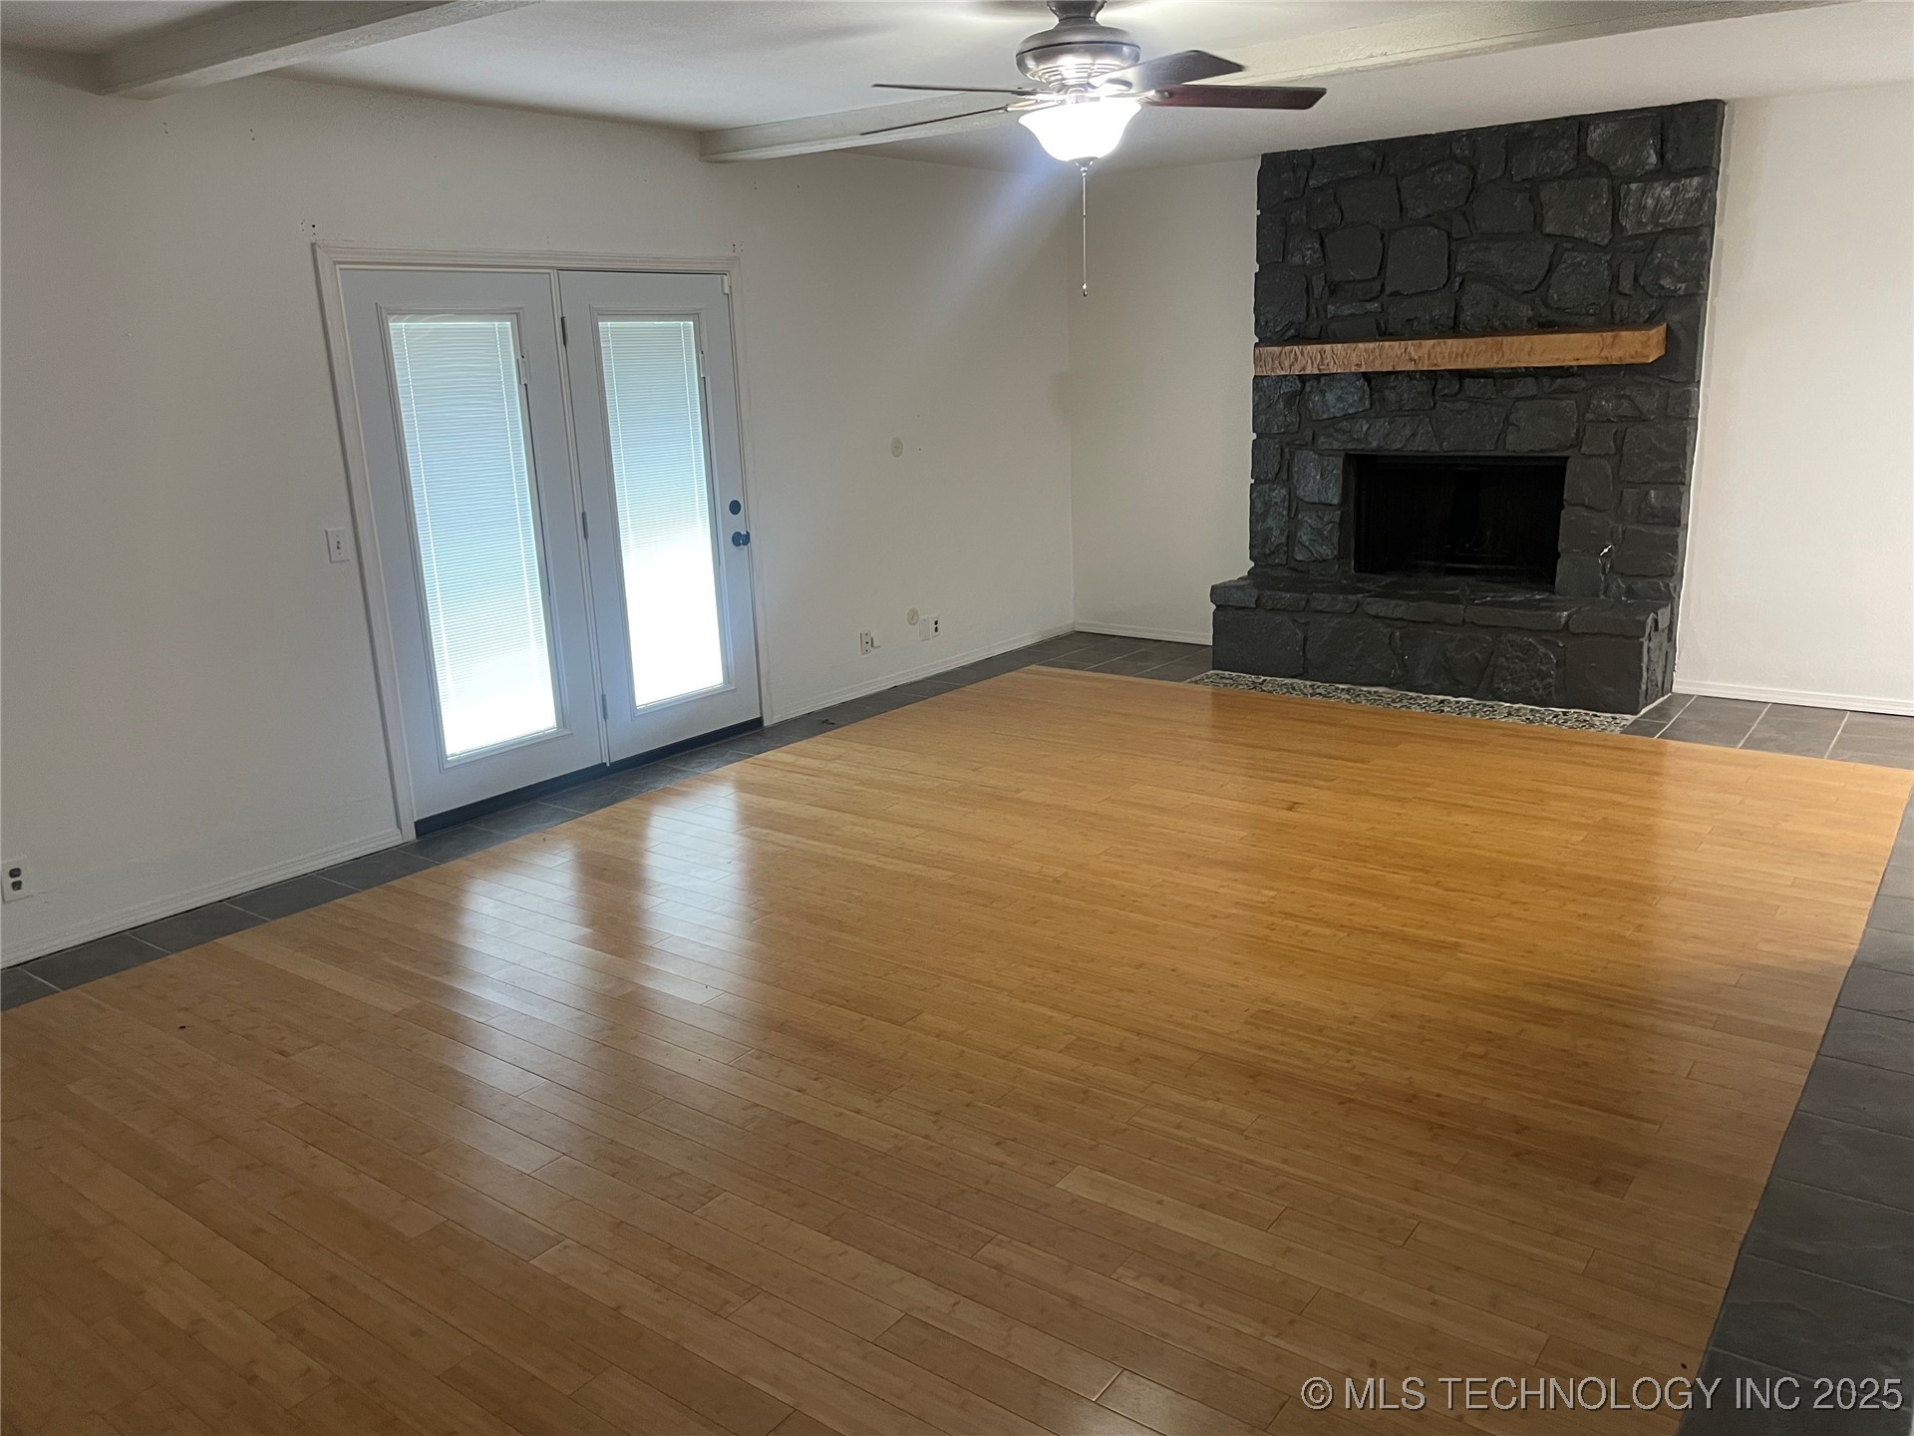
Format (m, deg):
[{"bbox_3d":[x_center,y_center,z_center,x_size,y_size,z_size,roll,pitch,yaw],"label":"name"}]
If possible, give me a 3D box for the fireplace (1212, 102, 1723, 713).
[{"bbox_3d":[2.305,-1.432,6.854,2.119,2.579,0.561,9,18,37],"label":"fireplace"}]

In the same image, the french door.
[{"bbox_3d":[-1.520,-0.765,5.854,0.101,2.002,1.819,9,18,37],"label":"french door"}]

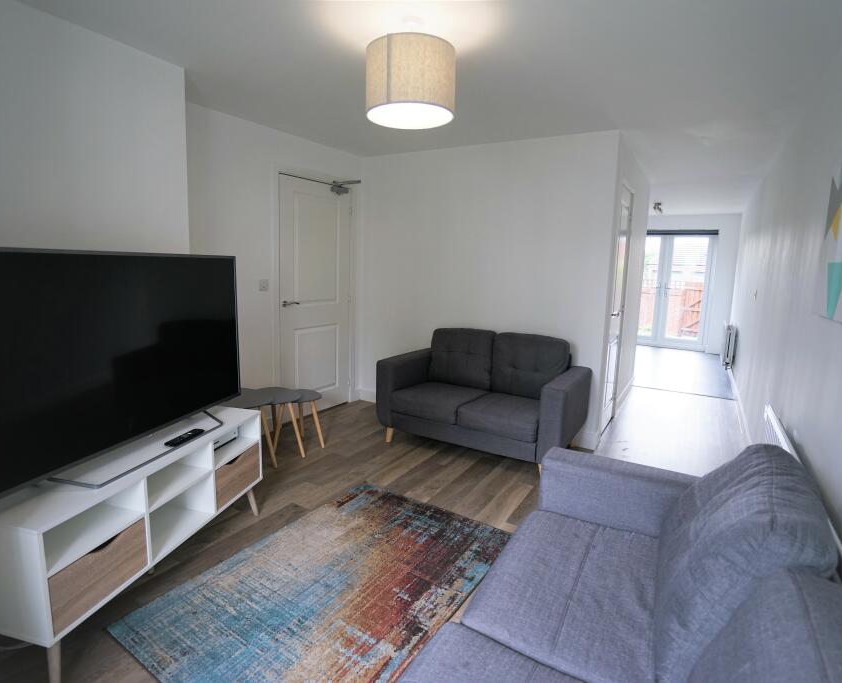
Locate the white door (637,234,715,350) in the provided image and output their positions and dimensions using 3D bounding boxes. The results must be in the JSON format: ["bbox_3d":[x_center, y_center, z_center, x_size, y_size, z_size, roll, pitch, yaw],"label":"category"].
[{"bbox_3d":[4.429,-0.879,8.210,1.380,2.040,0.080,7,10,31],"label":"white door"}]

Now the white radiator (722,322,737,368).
[{"bbox_3d":[4.412,-0.003,6.566,0.100,0.580,1.000,7,10,31],"label":"white radiator"}]

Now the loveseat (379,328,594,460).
[{"bbox_3d":[0.457,0.377,3.347,1.356,0.860,0.789,7,10,31],"label":"loveseat"}]

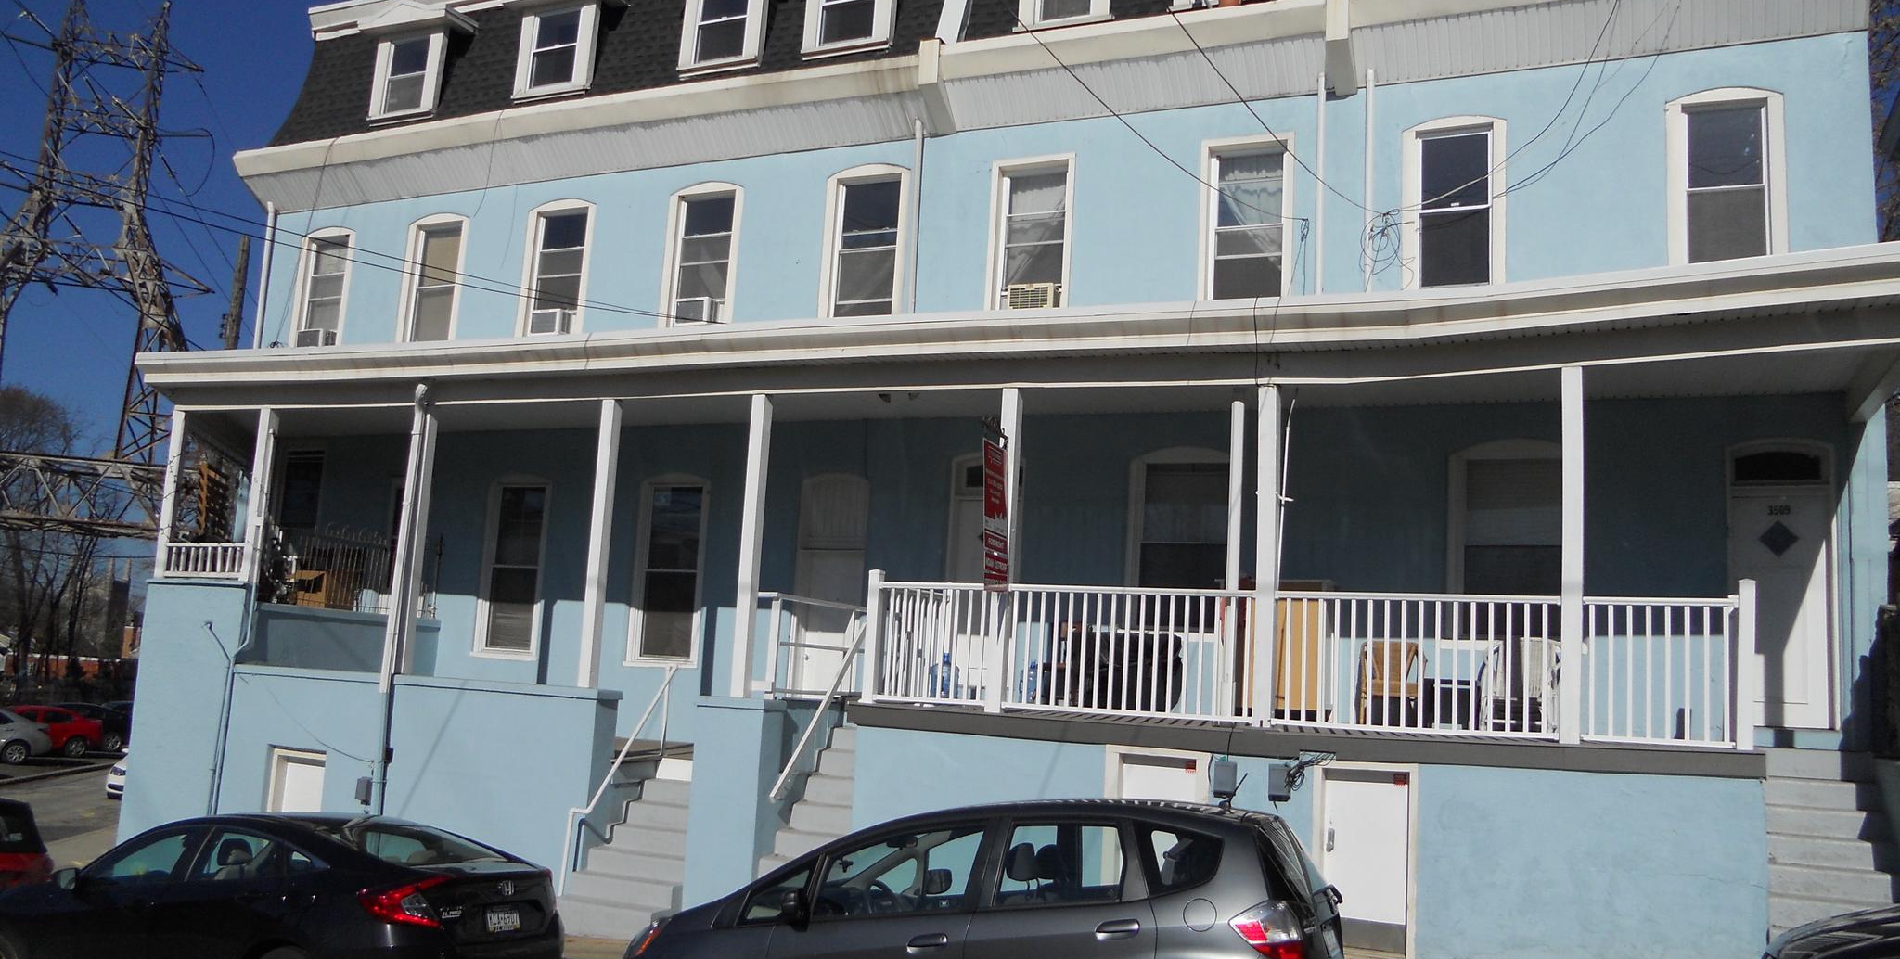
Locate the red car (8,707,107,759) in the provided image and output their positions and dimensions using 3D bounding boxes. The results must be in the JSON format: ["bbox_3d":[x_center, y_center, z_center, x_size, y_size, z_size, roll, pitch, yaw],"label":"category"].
[{"bbox_3d":[-26.688,7.090,42.336,4.500,1.440,1.760,6,-8,-25],"label":"red car"}]

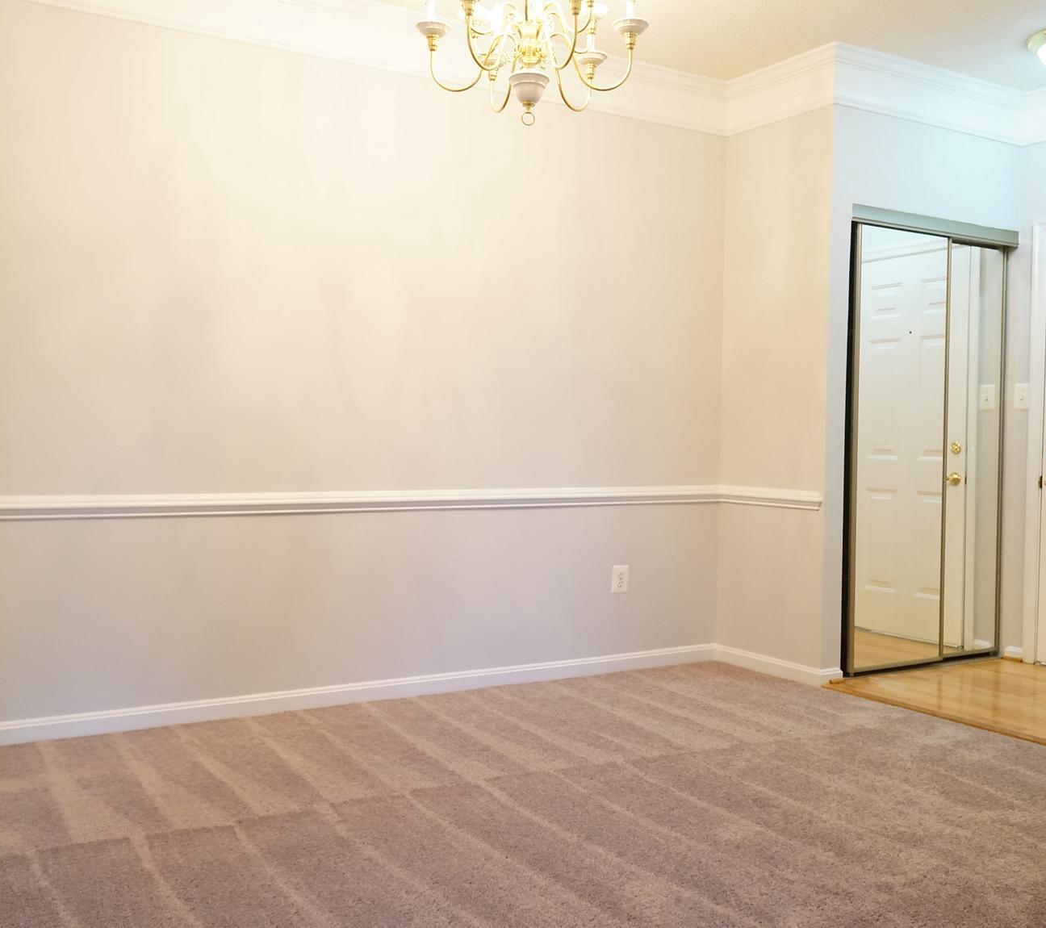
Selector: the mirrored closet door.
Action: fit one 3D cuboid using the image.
[{"bbox_3d":[1.916,-0.062,4.938,1.076,2.000,0.060,0,2,-30],"label":"mirrored closet door"}]

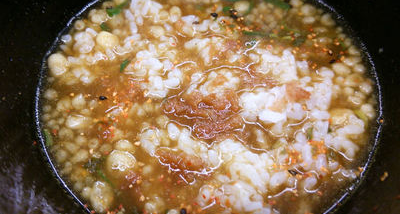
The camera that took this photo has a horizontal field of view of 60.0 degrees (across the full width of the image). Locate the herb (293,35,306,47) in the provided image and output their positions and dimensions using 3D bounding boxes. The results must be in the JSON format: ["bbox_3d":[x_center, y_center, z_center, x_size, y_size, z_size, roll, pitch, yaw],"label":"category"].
[{"bbox_3d":[0.055,-0.036,0.191,0.008,0.002,0.005,-24,59,-14],"label":"herb"}]

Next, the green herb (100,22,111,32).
[{"bbox_3d":[-0.054,-0.046,0.199,0.008,0.002,0.005,32,63,20],"label":"green herb"}]

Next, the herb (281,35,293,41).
[{"bbox_3d":[0.048,-0.038,0.193,0.008,0.002,0.003,-10,57,-5],"label":"herb"}]

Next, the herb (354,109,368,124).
[{"bbox_3d":[0.076,0.005,0.164,0.003,0.002,0.009,-24,60,-14],"label":"herb"}]

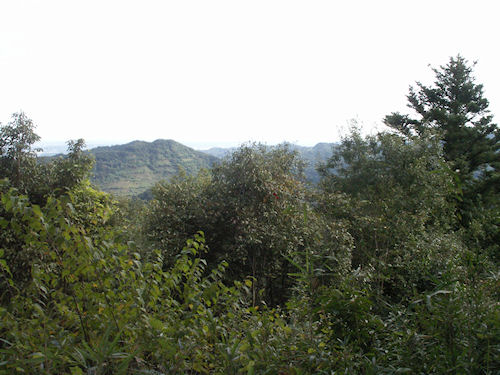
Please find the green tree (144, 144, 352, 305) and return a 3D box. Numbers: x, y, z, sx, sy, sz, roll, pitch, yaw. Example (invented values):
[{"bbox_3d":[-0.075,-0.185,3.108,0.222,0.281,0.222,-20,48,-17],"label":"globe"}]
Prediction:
[{"bbox_3d":[-0.020,0.720,10.300,3.850,3.050,3.200,0,5,0],"label":"green tree"}]

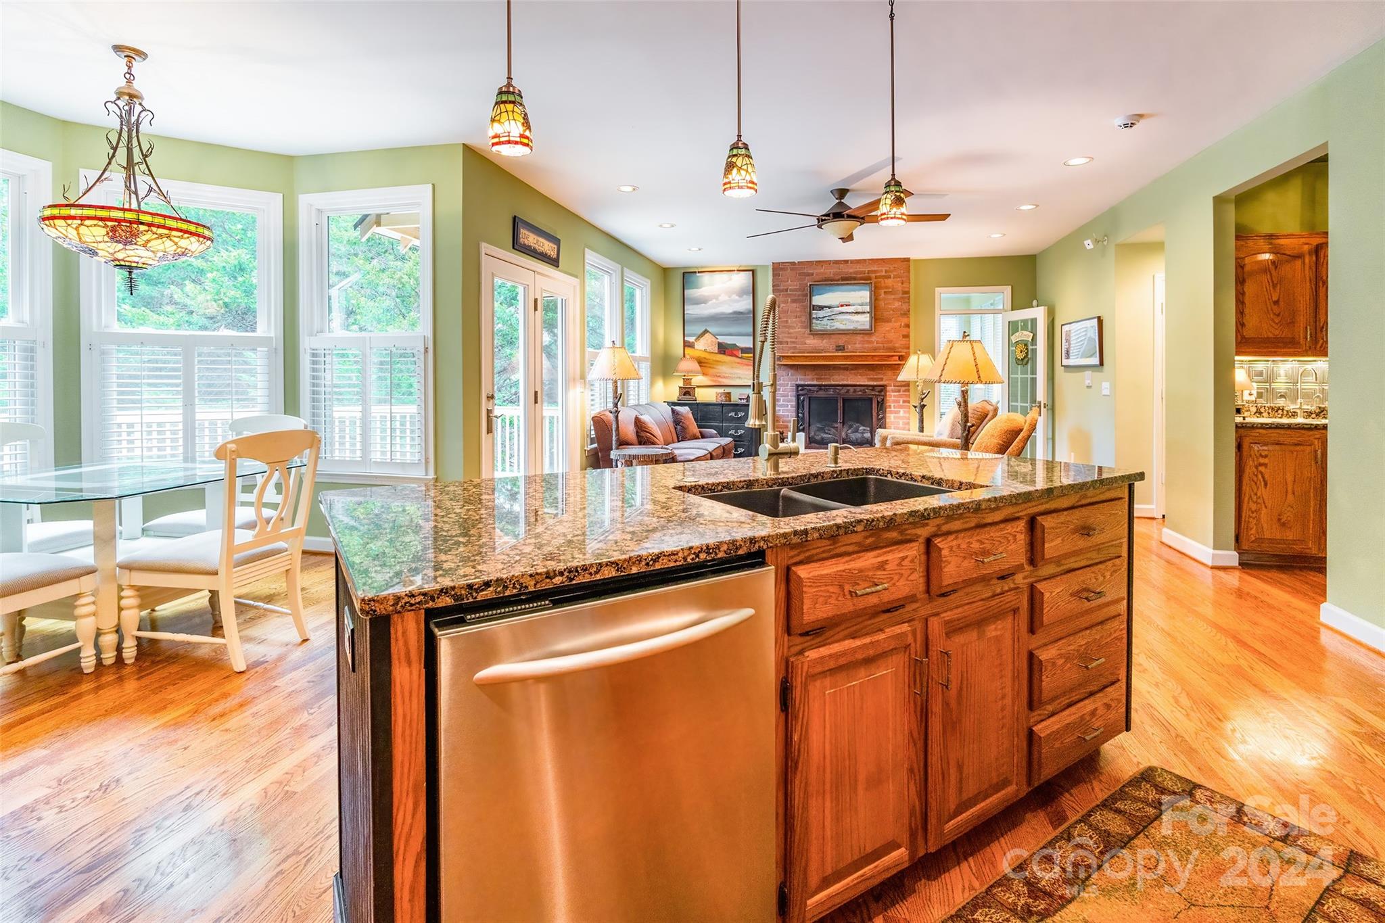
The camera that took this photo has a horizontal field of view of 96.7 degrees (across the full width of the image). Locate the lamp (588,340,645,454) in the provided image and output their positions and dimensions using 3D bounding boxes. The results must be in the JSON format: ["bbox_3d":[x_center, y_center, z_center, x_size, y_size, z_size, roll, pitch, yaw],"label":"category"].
[{"bbox_3d":[-0.663,-0.289,5.350,0.470,1.510,0.470,0,5,0],"label":"lamp"}]

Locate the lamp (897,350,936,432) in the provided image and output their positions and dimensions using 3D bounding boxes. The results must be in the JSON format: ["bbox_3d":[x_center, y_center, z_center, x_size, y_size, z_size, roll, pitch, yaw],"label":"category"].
[{"bbox_3d":[2.308,-0.395,6.250,0.460,1.450,0.460,0,5,0],"label":"lamp"}]

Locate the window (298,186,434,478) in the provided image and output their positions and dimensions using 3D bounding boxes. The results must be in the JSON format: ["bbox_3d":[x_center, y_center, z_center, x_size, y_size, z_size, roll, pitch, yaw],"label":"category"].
[{"bbox_3d":[-2.144,-0.837,4.062,0.970,1.890,0.140,1,4,10],"label":"window"}]

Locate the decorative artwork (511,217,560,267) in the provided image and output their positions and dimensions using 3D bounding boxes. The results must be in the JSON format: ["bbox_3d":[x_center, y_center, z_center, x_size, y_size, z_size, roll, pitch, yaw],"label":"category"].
[{"bbox_3d":[-1.257,-1.780,5.000,0.040,0.250,0.760,1,5,14],"label":"decorative artwork"}]

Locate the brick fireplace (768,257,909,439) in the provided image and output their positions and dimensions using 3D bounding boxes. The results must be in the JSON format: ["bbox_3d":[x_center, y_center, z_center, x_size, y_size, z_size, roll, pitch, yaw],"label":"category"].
[{"bbox_3d":[1.942,-1.346,8.060,1.790,2.650,0.420,1,5,12],"label":"brick fireplace"}]

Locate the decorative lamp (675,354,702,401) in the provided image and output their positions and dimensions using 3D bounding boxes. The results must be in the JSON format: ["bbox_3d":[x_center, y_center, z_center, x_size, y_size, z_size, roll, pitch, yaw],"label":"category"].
[{"bbox_3d":[-0.048,-1.077,8.062,0.390,0.600,0.390,1,4,13],"label":"decorative lamp"}]

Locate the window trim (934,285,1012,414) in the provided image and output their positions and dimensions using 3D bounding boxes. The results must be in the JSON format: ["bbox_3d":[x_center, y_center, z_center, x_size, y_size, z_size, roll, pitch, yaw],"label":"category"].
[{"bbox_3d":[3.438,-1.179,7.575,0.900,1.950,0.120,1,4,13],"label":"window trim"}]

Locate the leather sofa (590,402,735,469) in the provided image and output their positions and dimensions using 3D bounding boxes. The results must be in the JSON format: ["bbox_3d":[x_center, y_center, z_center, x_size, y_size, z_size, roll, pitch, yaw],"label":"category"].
[{"bbox_3d":[-0.200,-0.124,6.380,0.940,0.880,2.050,1,5,14],"label":"leather sofa"}]

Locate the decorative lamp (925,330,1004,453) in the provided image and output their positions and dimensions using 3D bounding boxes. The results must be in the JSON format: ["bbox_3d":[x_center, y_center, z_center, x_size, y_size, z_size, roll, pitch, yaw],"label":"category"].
[{"bbox_3d":[1.601,-0.017,3.620,0.470,1.480,0.470,0,5,0],"label":"decorative lamp"}]

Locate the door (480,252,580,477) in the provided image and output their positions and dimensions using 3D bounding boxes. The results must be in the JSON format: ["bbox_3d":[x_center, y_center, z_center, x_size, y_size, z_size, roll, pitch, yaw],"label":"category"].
[{"bbox_3d":[-1.250,-0.499,4.894,0.120,2.140,1.630,1,4,13],"label":"door"}]

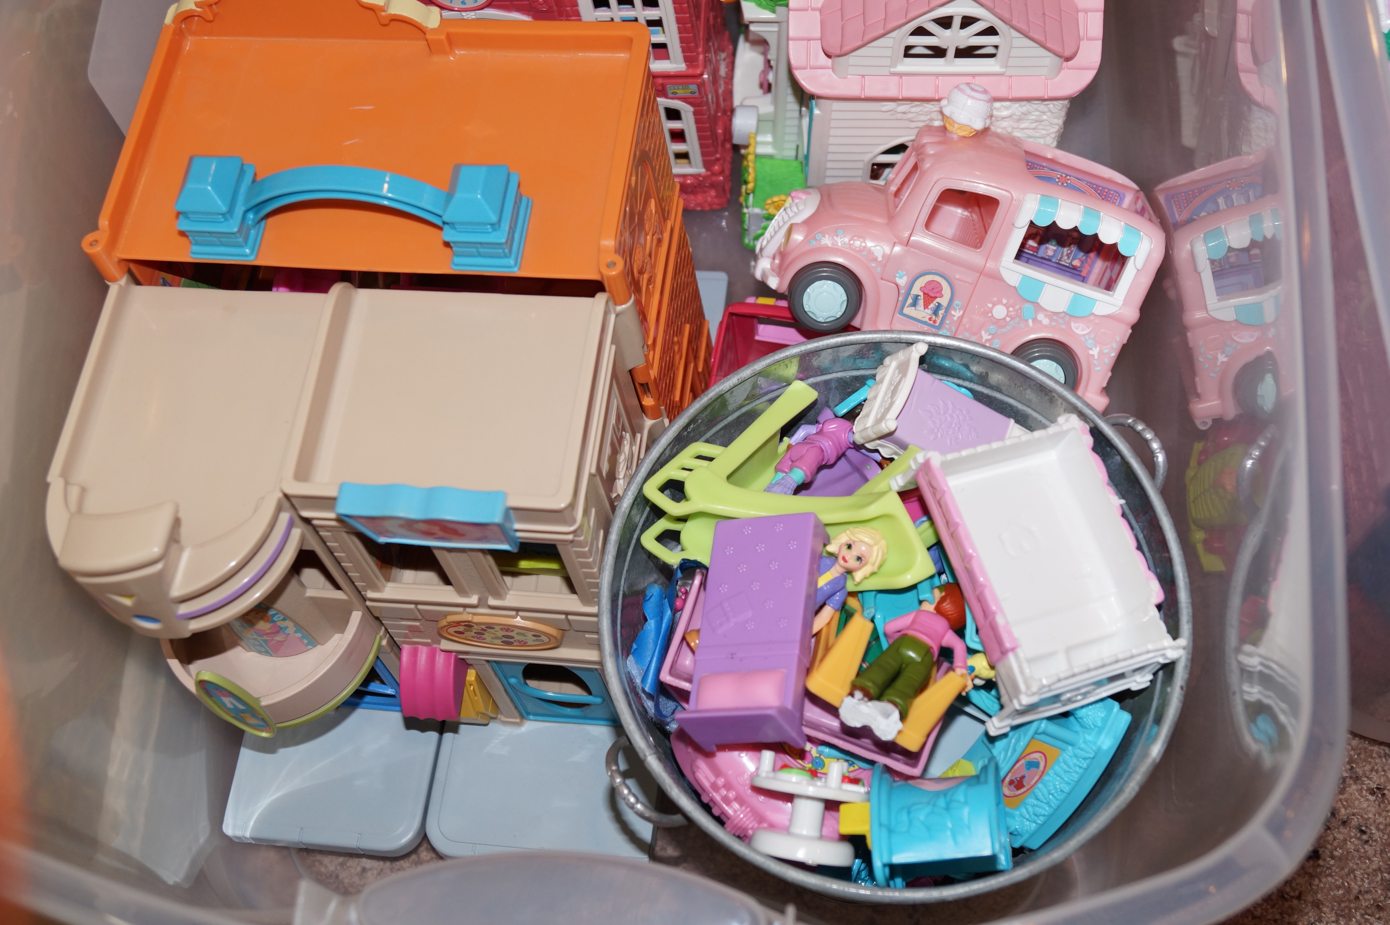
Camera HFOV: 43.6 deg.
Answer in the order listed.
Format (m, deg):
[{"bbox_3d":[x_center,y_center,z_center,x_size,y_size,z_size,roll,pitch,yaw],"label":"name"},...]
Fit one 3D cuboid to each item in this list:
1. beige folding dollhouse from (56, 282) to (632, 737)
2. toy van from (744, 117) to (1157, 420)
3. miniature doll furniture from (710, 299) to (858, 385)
[{"bbox_3d":[-0.155,0.059,0.915,0.258,0.290,0.180,3,62,9],"label":"beige folding dollhouse"},{"bbox_3d":[0.150,-0.128,0.988,0.210,0.134,0.104,19,24,2],"label":"toy van"},{"bbox_3d":[0.058,-0.037,1.022,0.084,0.105,0.082,3,62,9],"label":"miniature doll furniture"}]

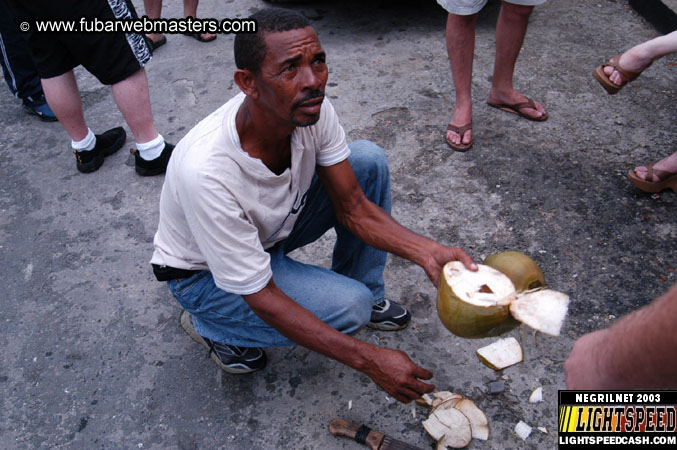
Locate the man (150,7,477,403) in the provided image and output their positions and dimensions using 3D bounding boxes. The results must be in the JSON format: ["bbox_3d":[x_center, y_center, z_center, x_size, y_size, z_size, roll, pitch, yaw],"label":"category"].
[{"bbox_3d":[-0.039,-0.009,1.635,0.720,0.950,0.620,27,44,32],"label":"man"}]

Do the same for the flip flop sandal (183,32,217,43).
[{"bbox_3d":[-0.781,-1.068,3.800,0.275,0.080,0.100,29,45,33],"label":"flip flop sandal"}]

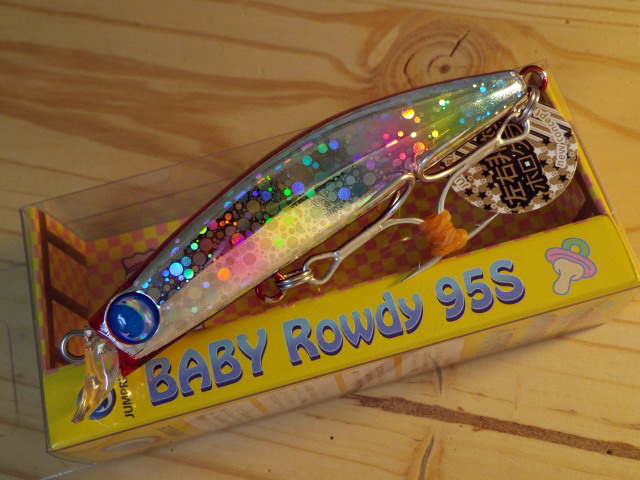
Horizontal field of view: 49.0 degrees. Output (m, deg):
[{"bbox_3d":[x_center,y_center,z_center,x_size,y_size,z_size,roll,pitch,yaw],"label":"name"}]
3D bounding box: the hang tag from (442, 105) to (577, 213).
[{"bbox_3d":[0.037,-0.016,0.136,0.026,0.001,0.026,-17,68,1],"label":"hang tag"}]

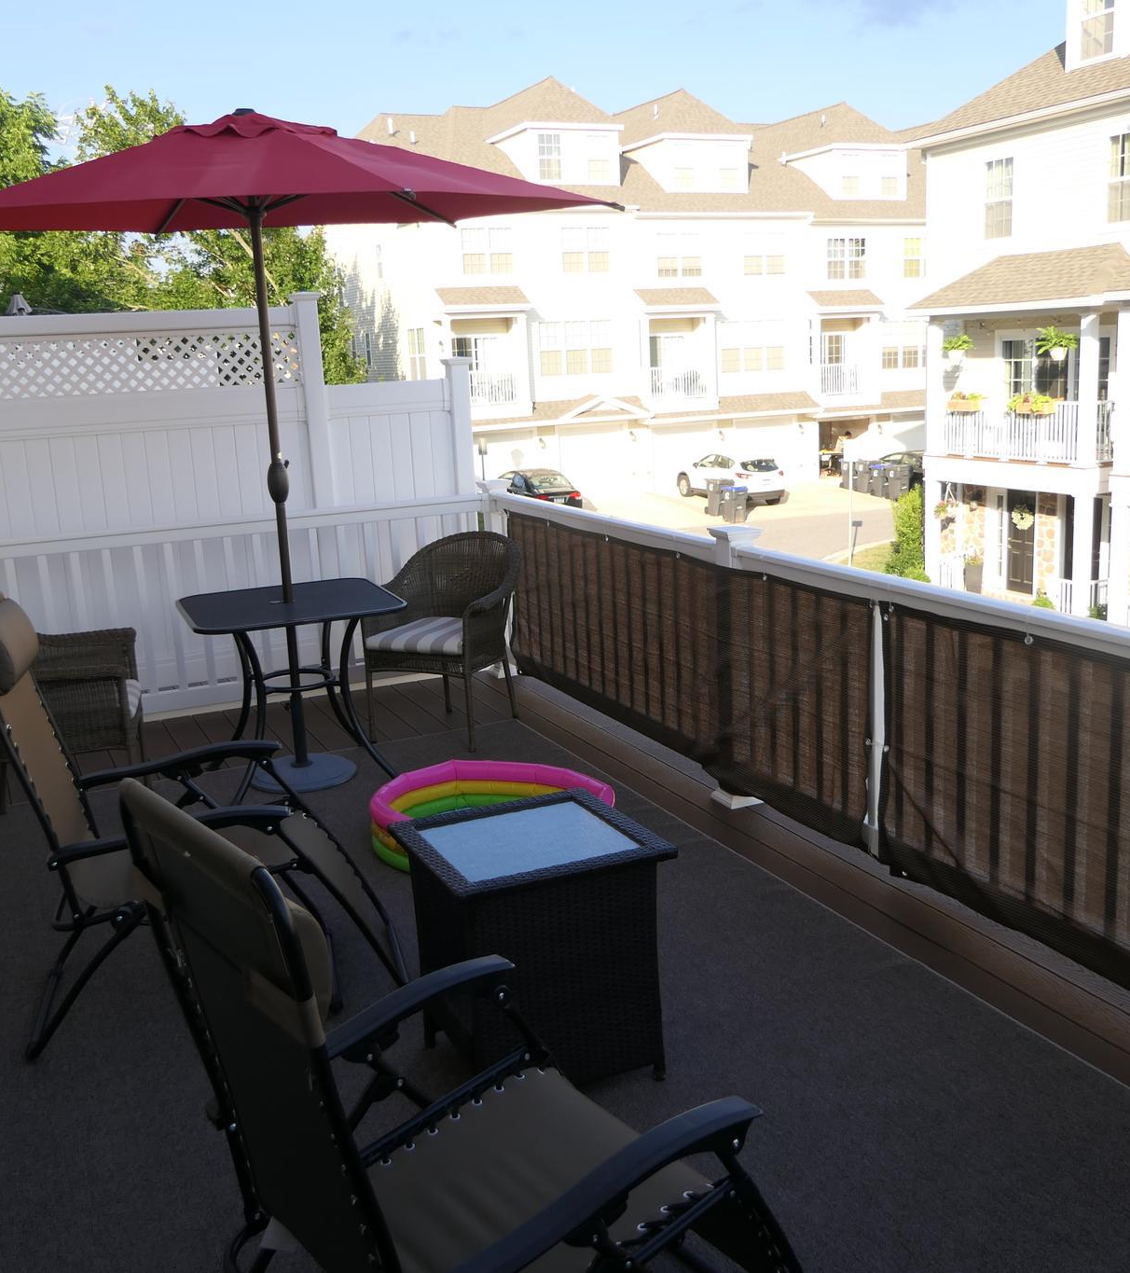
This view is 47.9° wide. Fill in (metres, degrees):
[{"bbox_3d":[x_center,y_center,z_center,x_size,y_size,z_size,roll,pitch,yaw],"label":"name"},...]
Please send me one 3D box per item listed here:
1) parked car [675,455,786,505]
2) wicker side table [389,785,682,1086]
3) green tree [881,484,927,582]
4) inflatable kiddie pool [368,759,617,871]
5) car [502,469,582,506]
[{"bbox_3d":[5.397,-5.452,42.583,1.860,1.670,4.550,-8,14,-23],"label":"parked car"},{"bbox_3d":[-0.072,0.748,3.061,0.520,0.568,0.480,-9,14,-24],"label":"wicker side table"},{"bbox_3d":[7.030,-2.069,26.505,1.000,2.150,1.000,-9,14,-24],"label":"green tree"},{"bbox_3d":[-0.251,0.626,4.485,0.850,0.200,0.850,-3,13,1],"label":"inflatable kiddie pool"},{"bbox_3d":[-0.986,-4.525,40.592,1.800,1.440,4.600,-8,14,-23],"label":"car"}]

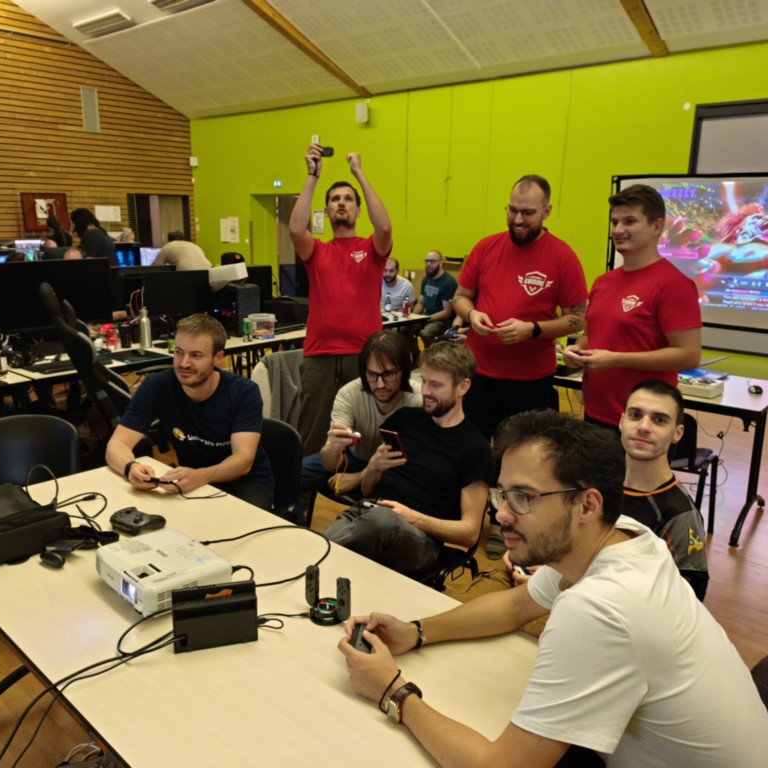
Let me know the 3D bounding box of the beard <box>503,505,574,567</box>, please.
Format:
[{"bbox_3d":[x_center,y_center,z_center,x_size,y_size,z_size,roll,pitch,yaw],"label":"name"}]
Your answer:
[{"bbox_3d":[0.279,0.279,1.245,0.098,0.100,0.122,-10,16,-11],"label":"beard"}]

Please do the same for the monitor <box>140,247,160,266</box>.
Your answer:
[{"bbox_3d":[-2.749,-1.444,8.417,0.190,0.490,0.540,13,18,39],"label":"monitor"}]

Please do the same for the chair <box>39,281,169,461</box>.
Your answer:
[{"bbox_3d":[-1.500,0.034,4.016,0.780,1.270,0.660,-6,16,-26],"label":"chair"}]

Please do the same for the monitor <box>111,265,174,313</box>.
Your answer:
[{"bbox_3d":[-1.845,-0.653,5.284,0.190,0.500,0.550,13,18,39],"label":"monitor"}]

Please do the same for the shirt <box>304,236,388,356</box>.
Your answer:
[{"bbox_3d":[-0.204,-0.470,3.696,0.460,0.660,0.290,0,14,-2],"label":"shirt"}]

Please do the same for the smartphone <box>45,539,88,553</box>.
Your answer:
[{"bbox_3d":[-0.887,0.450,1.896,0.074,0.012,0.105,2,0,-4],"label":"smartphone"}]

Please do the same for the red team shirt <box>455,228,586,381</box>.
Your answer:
[{"bbox_3d":[0.601,-0.340,2.950,0.540,0.640,0.340,9,16,28],"label":"red team shirt"}]

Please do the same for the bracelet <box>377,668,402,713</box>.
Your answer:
[{"bbox_3d":[0.014,0.590,1.305,0.020,0.083,0.066,23,-22,11],"label":"bracelet"}]

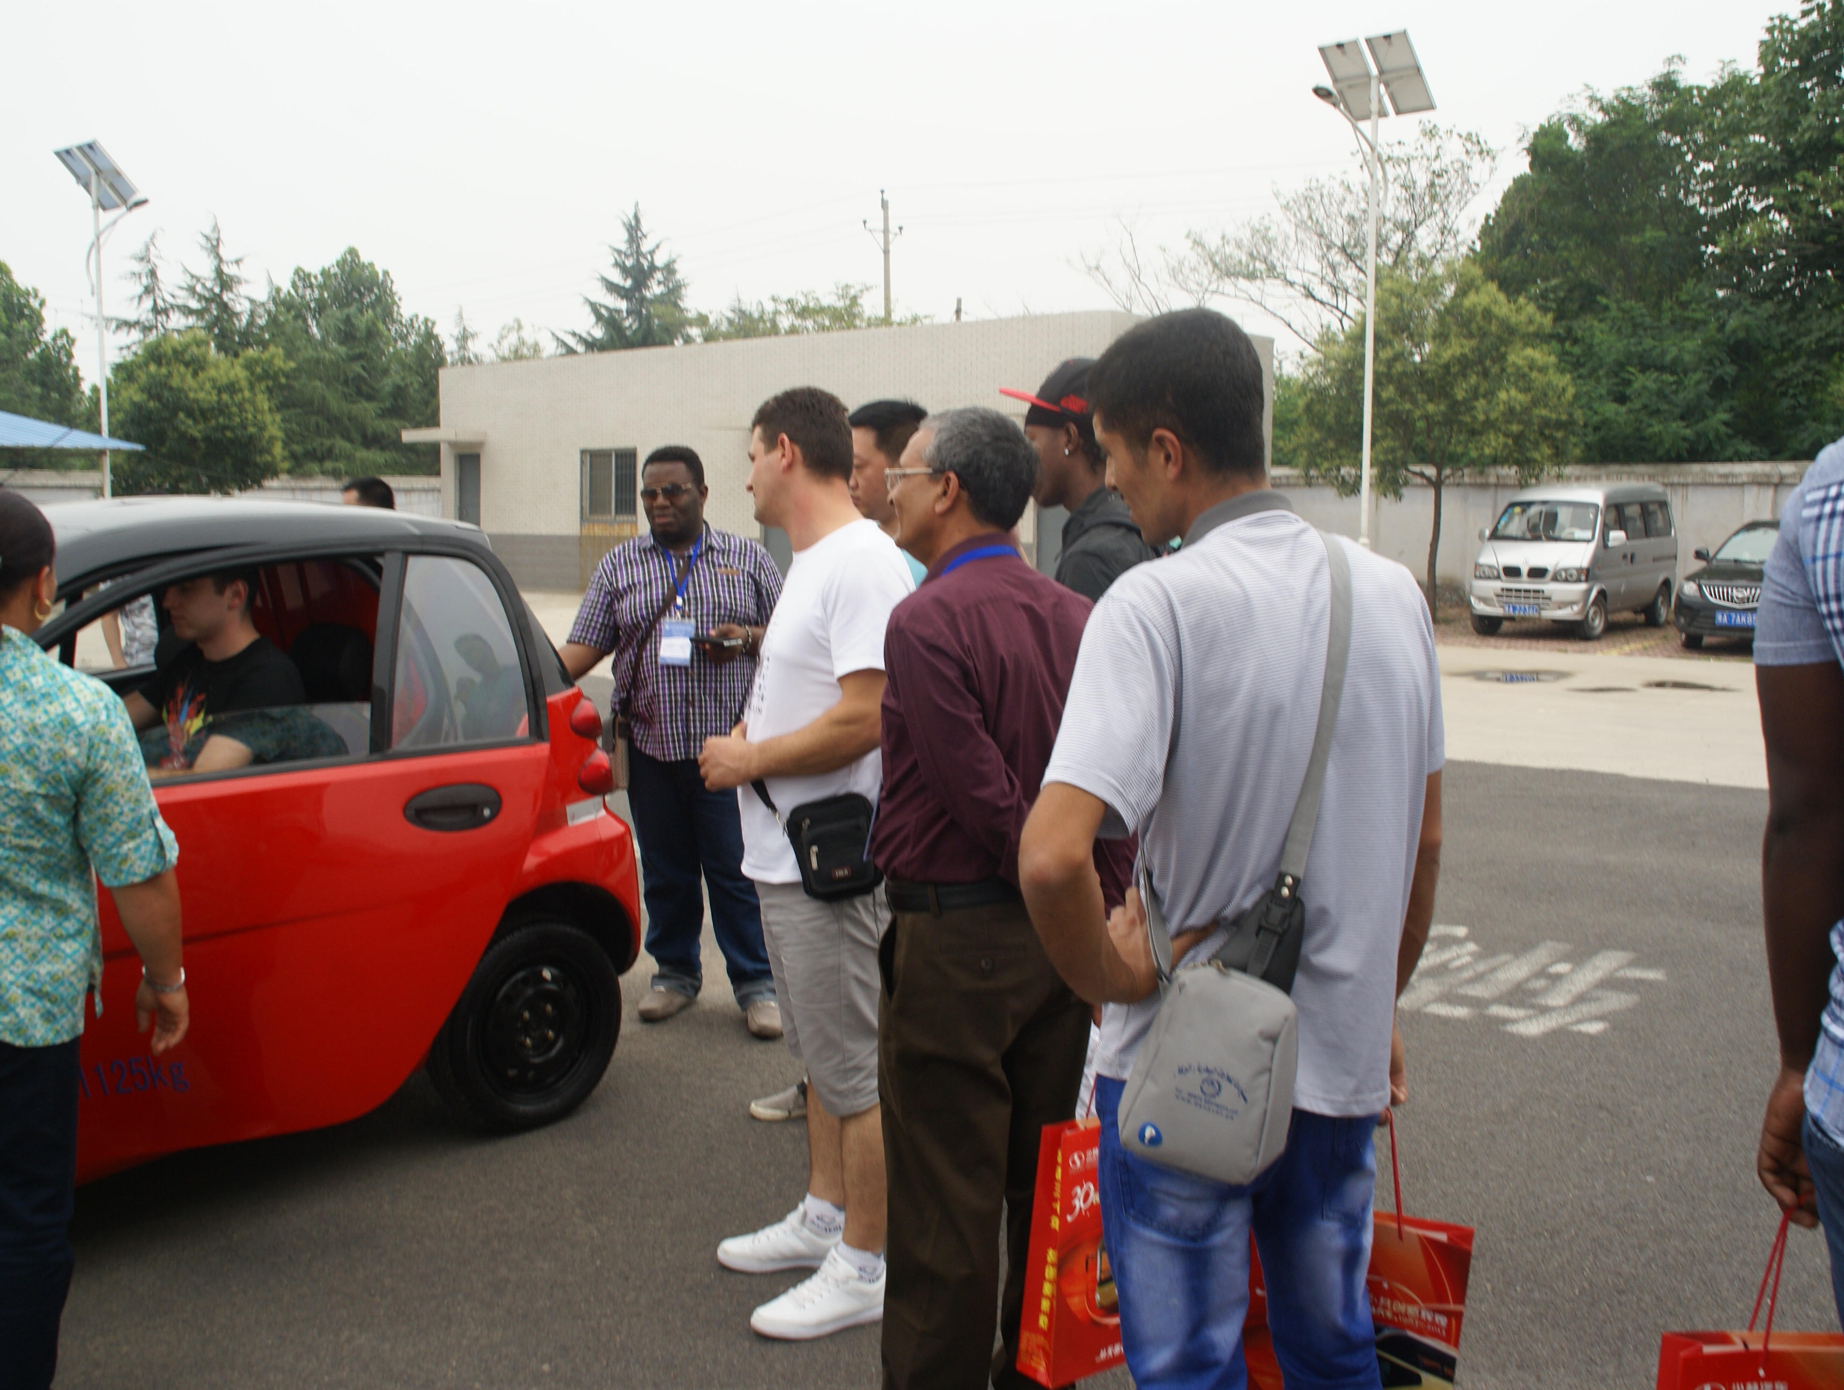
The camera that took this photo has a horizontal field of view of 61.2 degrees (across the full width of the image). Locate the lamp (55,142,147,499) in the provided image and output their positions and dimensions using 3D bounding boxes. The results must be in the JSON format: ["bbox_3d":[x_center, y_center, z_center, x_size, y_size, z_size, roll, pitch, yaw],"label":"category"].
[{"bbox_3d":[-13.015,-5.076,25.002,1.450,7.500,1.050,3,7,25],"label":"lamp"}]

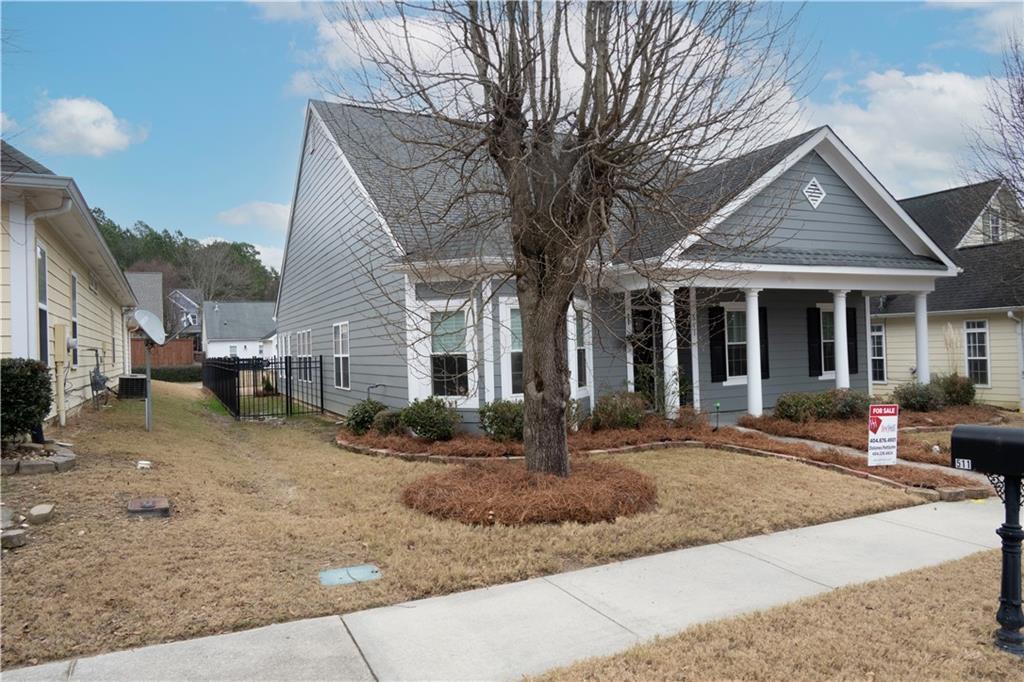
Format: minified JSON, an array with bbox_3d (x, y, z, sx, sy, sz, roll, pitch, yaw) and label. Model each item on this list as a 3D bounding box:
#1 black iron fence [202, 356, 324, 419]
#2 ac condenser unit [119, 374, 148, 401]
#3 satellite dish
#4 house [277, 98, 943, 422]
[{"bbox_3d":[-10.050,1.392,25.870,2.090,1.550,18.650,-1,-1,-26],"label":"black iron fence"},{"bbox_3d":[-9.754,1.163,17.619,0.620,0.640,0.620,-1,-1,-26],"label":"ac condenser unit"},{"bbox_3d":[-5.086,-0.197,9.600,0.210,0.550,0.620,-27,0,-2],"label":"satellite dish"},{"bbox_3d":[0.064,-2.498,20.243,11.700,8.450,19.050,-1,-1,-26],"label":"house"}]

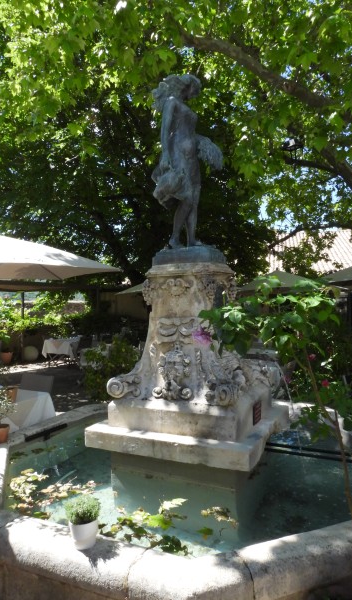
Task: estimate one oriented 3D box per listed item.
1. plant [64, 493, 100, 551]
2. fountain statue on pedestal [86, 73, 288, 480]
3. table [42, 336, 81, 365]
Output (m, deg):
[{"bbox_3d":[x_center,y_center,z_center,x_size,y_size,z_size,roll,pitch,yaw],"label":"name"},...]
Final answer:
[{"bbox_3d":[-0.386,0.933,1.749,0.155,0.200,0.155,-2,-1,0],"label":"plant"},{"bbox_3d":[0.096,-0.327,3.078,1.152,2.704,1.083,-3,-1,27],"label":"fountain statue on pedestal"},{"bbox_3d":[-3.370,1.531,12.300,0.860,0.770,0.820,-2,-1,12],"label":"table"}]

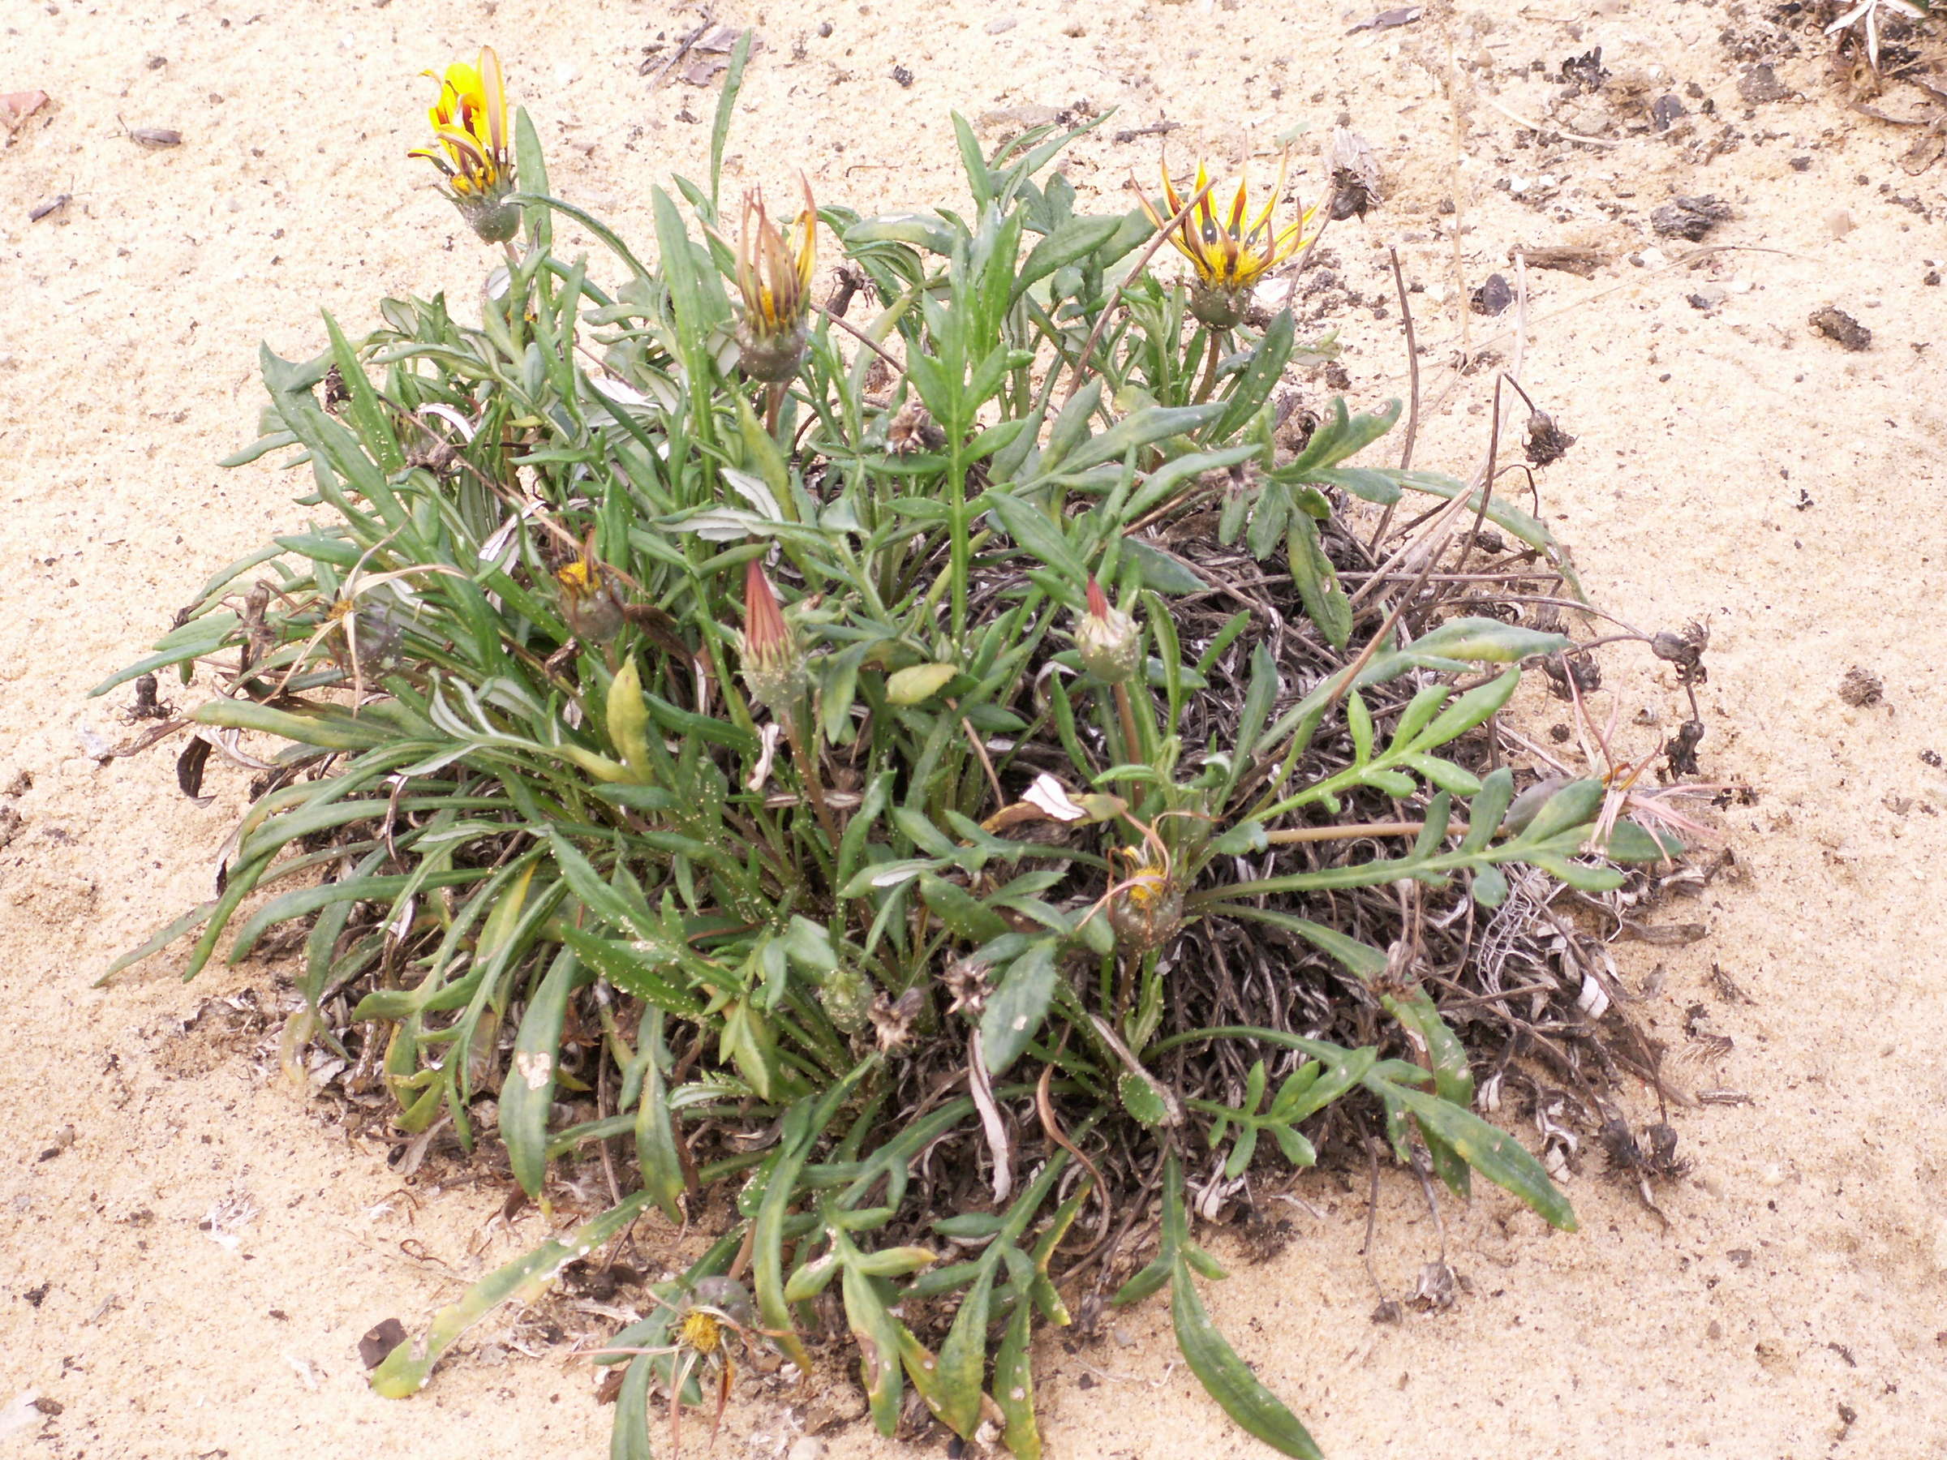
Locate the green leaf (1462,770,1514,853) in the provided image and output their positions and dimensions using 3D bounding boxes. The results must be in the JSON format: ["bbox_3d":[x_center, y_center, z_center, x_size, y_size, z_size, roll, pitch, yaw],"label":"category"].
[{"bbox_3d":[0.117,0.018,1.215,0.008,0.004,0.022,19,68,13],"label":"green leaf"}]

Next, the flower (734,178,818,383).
[{"bbox_3d":[-0.047,-0.106,1.260,0.019,0.048,0.019,1,24,0],"label":"flower"}]

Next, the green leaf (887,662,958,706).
[{"bbox_3d":[-0.012,-0.010,1.220,0.018,0.004,0.010,-26,57,-14],"label":"green leaf"}]

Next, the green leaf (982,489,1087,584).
[{"bbox_3d":[0.015,-0.045,1.268,0.032,0.006,0.012,41,61,1],"label":"green leaf"}]

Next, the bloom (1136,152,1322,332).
[{"bbox_3d":[0.061,-0.113,1.290,0.043,0.034,0.042,2,40,-2],"label":"bloom"}]

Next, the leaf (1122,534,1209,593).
[{"bbox_3d":[0.047,-0.040,1.300,0.024,0.005,0.012,27,57,9],"label":"leaf"}]

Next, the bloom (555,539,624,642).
[{"bbox_3d":[-0.087,-0.032,1.215,0.015,0.021,0.015,-11,26,0],"label":"bloom"}]

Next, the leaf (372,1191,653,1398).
[{"bbox_3d":[-0.099,0.122,1.157,0.073,0.008,0.011,-34,59,-15],"label":"leaf"}]

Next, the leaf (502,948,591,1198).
[{"bbox_3d":[-0.093,0.075,1.165,0.013,0.008,0.055,9,84,4],"label":"leaf"}]

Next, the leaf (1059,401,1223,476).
[{"bbox_3d":[0.041,-0.070,1.295,0.043,0.007,0.012,-22,55,2],"label":"leaf"}]

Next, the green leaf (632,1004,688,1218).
[{"bbox_3d":[-0.068,0.084,1.155,0.011,0.047,0.007,-6,-5,-3],"label":"green leaf"}]

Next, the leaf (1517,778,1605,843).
[{"bbox_3d":[0.135,0.019,1.225,0.023,0.005,0.009,-35,58,-12],"label":"leaf"}]

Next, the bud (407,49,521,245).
[{"bbox_3d":[-0.124,-0.142,1.300,0.026,0.049,0.025,-10,24,0],"label":"bud"}]

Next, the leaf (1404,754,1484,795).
[{"bbox_3d":[0.108,0.010,1.233,0.019,0.004,0.007,24,56,4],"label":"leaf"}]

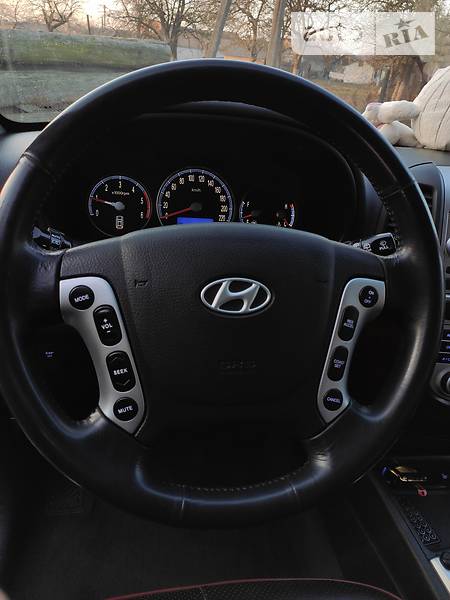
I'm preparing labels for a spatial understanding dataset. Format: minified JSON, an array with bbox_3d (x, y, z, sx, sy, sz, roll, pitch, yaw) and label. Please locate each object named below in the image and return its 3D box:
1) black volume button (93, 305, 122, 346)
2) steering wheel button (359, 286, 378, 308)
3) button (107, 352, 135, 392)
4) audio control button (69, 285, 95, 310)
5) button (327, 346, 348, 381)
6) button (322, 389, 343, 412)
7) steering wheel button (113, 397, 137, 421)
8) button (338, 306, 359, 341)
[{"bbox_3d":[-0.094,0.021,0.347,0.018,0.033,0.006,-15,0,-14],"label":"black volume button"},{"bbox_3d":[0.134,-0.003,0.404,0.019,0.019,0.006,15,-7,-13],"label":"steering wheel button"},{"bbox_3d":[-0.083,0.058,0.349,0.018,0.033,0.006,-15,0,-14],"label":"button"},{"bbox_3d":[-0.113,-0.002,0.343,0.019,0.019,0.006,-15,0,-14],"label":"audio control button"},{"bbox_3d":[0.103,0.058,0.396,0.017,0.032,0.006,15,-7,-13],"label":"button"},{"bbox_3d":[0.099,0.091,0.395,0.019,0.019,0.006,15,-7,-13],"label":"button"},{"bbox_3d":[-0.080,0.088,0.350,0.019,0.019,0.006,-15,0,-14],"label":"steering wheel button"},{"bbox_3d":[0.114,0.022,0.399,0.017,0.032,0.006,15,-7,-13],"label":"button"}]

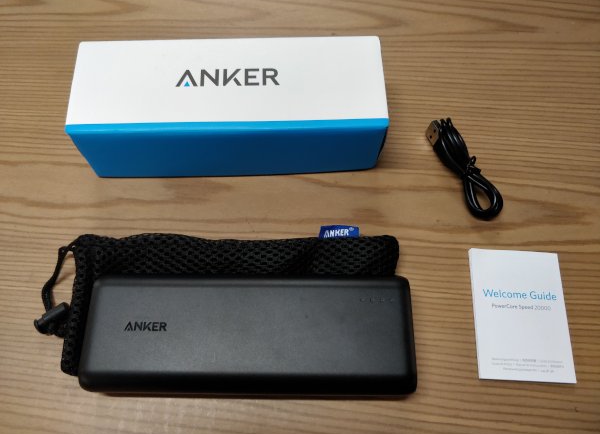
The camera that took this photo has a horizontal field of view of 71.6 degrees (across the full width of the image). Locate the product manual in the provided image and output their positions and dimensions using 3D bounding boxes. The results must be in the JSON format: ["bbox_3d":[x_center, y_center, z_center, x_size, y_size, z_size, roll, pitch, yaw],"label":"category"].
[{"bbox_3d":[0.126,0.055,0.237,0.052,0.003,0.073,4,67,1],"label":"product manual"}]

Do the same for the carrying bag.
[{"bbox_3d":[-0.044,0.046,0.234,0.207,0.012,0.079,0,67,-1],"label":"carrying bag"}]

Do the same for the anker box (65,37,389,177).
[{"bbox_3d":[-0.040,-0.068,0.261,0.178,0.051,0.063,-1,67,-1],"label":"anker box"}]

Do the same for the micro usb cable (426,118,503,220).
[{"bbox_3d":[0.106,-0.032,0.267,0.023,0.015,0.074,-21,69,-9],"label":"micro usb cable"}]

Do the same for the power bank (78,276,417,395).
[{"bbox_3d":[-0.025,0.062,0.218,0.166,0.022,0.058,0,67,-1],"label":"power bank"}]

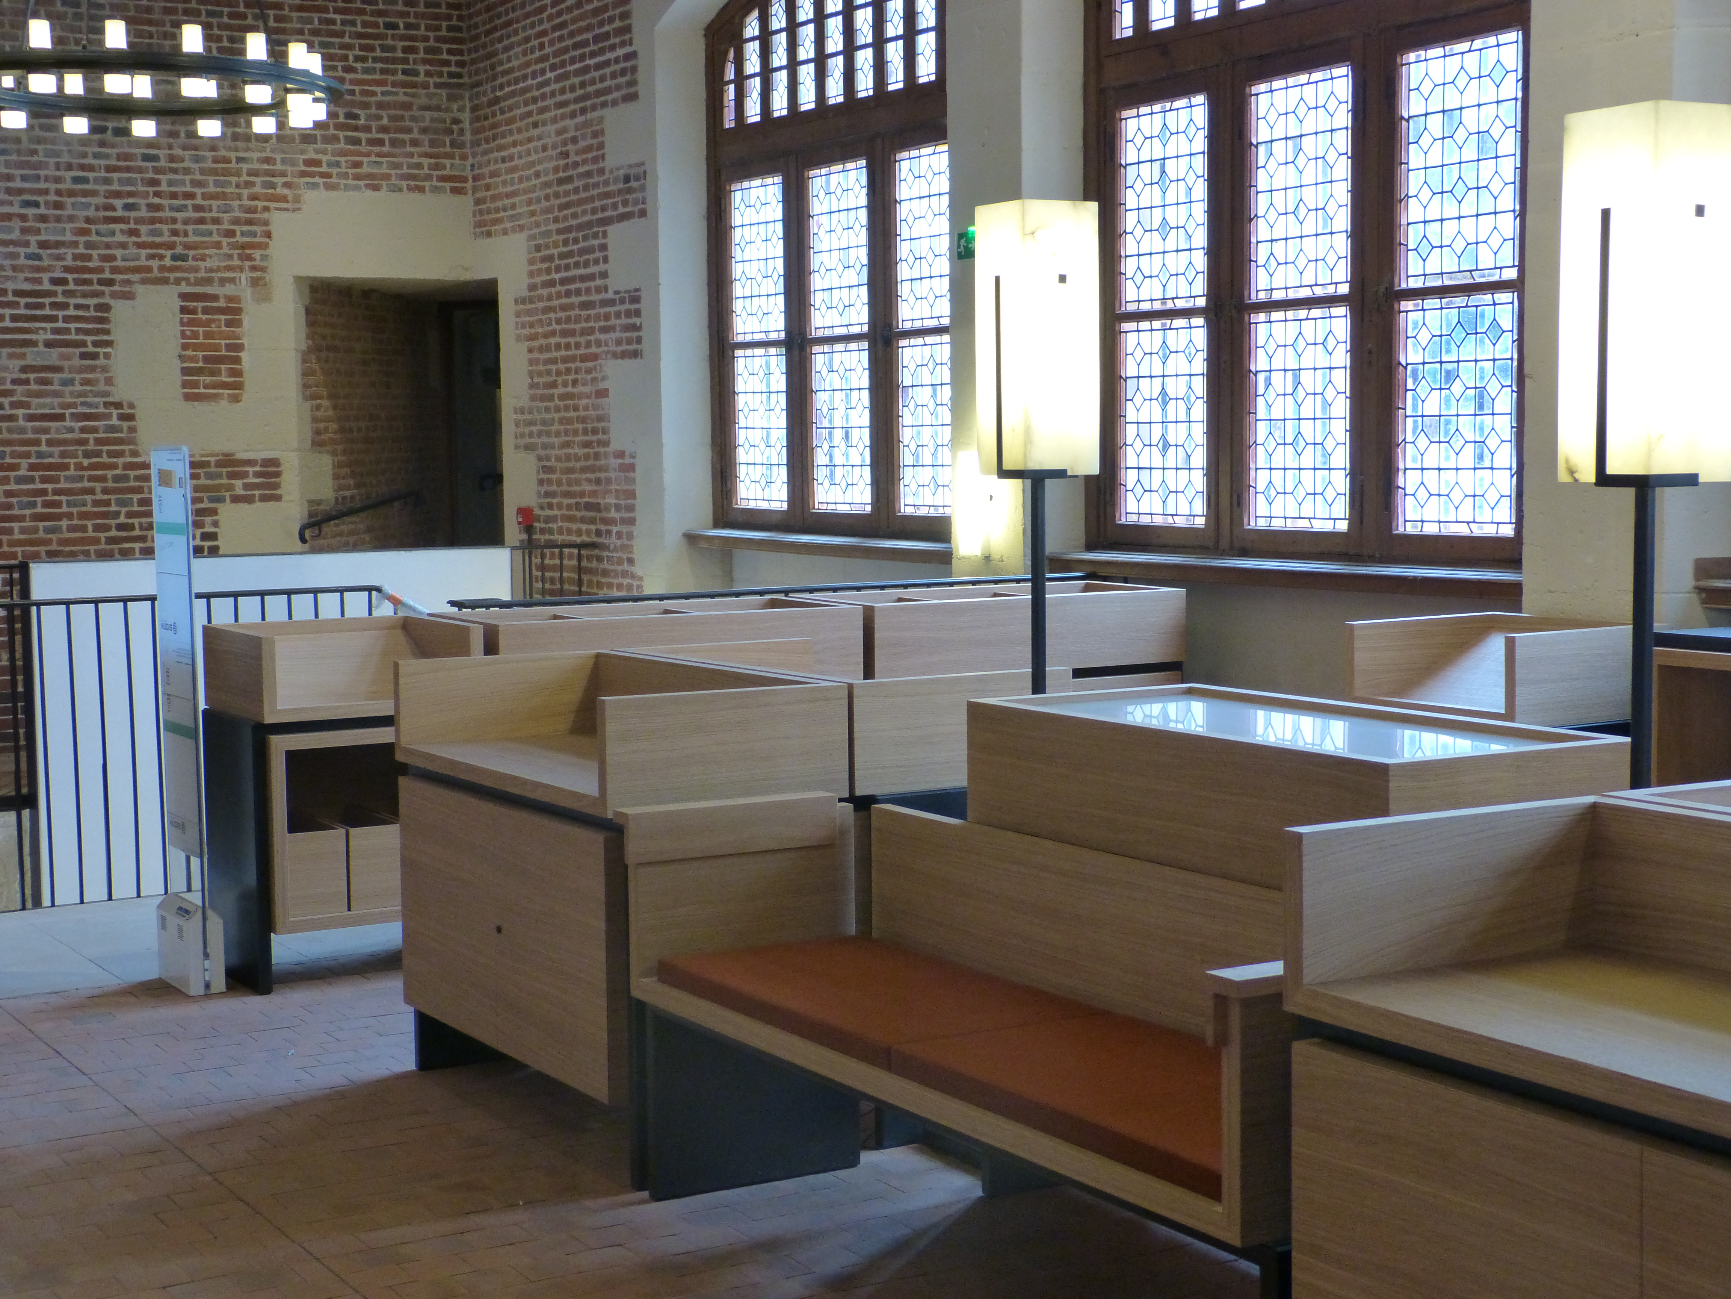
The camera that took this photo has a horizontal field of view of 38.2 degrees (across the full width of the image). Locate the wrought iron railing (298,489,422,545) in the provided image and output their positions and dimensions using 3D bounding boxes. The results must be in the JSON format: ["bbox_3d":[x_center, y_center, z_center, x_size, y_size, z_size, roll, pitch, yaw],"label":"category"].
[{"bbox_3d":[-2.899,-0.770,14.357,0.100,0.271,1.861,0,5,11],"label":"wrought iron railing"}]

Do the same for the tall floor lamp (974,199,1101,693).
[{"bbox_3d":[0.367,0.070,5.240,0.182,1.979,0.182,-3,5,-30],"label":"tall floor lamp"}]

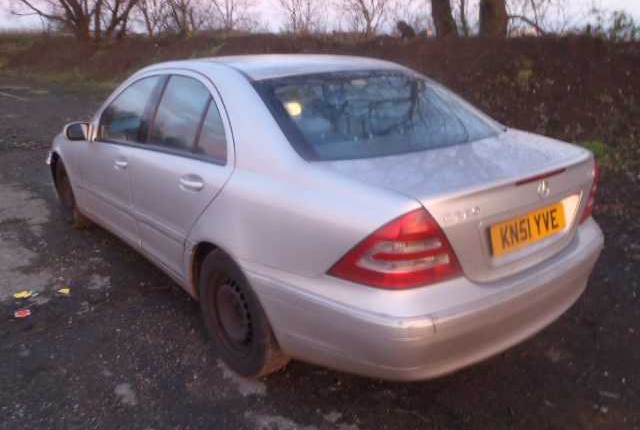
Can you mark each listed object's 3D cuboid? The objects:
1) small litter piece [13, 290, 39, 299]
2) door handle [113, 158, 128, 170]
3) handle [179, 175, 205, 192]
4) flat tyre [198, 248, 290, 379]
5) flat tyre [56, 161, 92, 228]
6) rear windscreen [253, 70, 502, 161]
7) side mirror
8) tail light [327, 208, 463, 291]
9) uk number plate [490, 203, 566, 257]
[{"bbox_3d":[-1.791,0.484,3.153,0.145,0.025,0.090,-10,20,-30],"label":"small litter piece"},{"bbox_3d":[-1.163,-0.298,3.018,0.045,0.050,0.200,-13,22,-37],"label":"door handle"},{"bbox_3d":[-0.569,-0.138,2.302,0.045,0.050,0.200,-13,22,-37],"label":"handle"},{"bbox_3d":[-0.336,0.417,2.404,0.205,0.625,0.630,-13,22,-37],"label":"flat tyre"},{"bbox_3d":[-2.070,-0.231,4.411,0.205,0.625,0.630,-13,22,-37],"label":"flat tyre"},{"bbox_3d":[0.310,-0.513,2.506,1.280,0.100,0.670,-13,51,-37],"label":"rear windscreen"},{"bbox_3d":[-1.603,-0.547,3.415,0.185,0.140,0.110,-13,22,-37],"label":"side mirror"},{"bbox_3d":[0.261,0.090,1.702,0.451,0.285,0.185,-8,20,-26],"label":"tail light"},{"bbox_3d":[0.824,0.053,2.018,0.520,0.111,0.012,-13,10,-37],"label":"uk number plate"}]

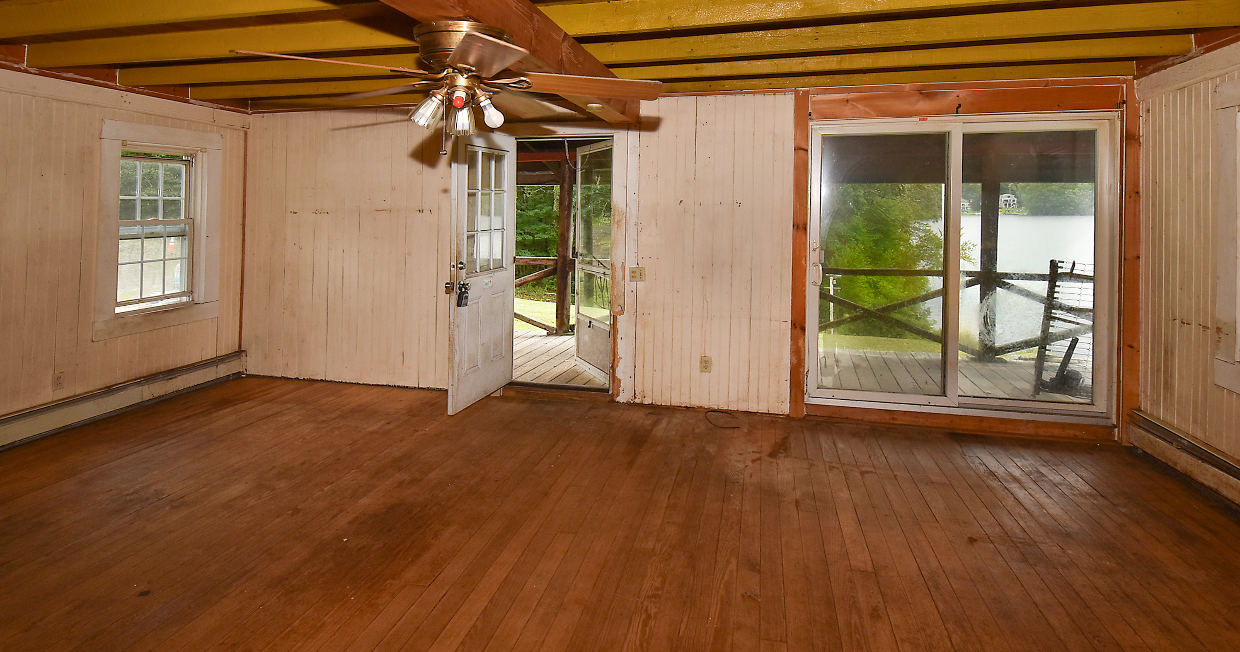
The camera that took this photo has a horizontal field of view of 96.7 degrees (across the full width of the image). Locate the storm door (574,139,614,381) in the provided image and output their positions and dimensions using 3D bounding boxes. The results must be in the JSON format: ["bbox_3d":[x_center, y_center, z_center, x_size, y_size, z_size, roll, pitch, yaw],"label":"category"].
[{"bbox_3d":[-0.229,-0.580,4.750,0.045,1.970,0.760,-2,7,-27],"label":"storm door"}]

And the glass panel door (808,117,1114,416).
[{"bbox_3d":[2.305,-0.417,3.807,1.920,2.050,0.110,3,7,12],"label":"glass panel door"}]

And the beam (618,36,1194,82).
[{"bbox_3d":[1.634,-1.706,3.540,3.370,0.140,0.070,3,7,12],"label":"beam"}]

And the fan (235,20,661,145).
[{"bbox_3d":[-0.563,-0.852,1.960,1.340,0.420,1.340,3,7,12],"label":"fan"}]

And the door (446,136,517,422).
[{"bbox_3d":[-1.019,-0.457,4.160,0.050,2.000,0.770,4,7,21],"label":"door"}]

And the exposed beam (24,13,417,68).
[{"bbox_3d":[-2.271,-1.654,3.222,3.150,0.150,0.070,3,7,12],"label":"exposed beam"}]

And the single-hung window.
[{"bbox_3d":[-3.674,-0.769,4.412,0.100,1.250,0.670,3,7,12],"label":"single-hung window"}]

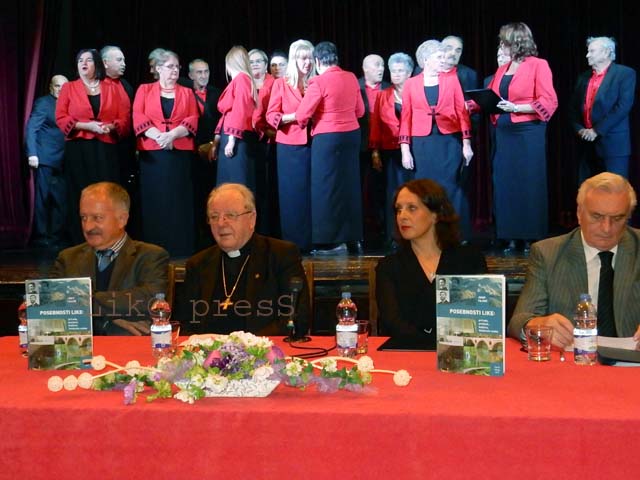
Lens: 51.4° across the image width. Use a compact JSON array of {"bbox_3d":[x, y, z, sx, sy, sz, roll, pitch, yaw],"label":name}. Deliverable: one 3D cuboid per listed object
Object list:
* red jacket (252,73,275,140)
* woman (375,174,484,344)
[{"bbox_3d":[-0.501,-1.123,5.600,0.500,0.550,0.300,-1,1,-6],"label":"red jacket"},{"bbox_3d":[0.400,0.436,2.380,0.480,1.300,0.650,-1,1,7],"label":"woman"}]

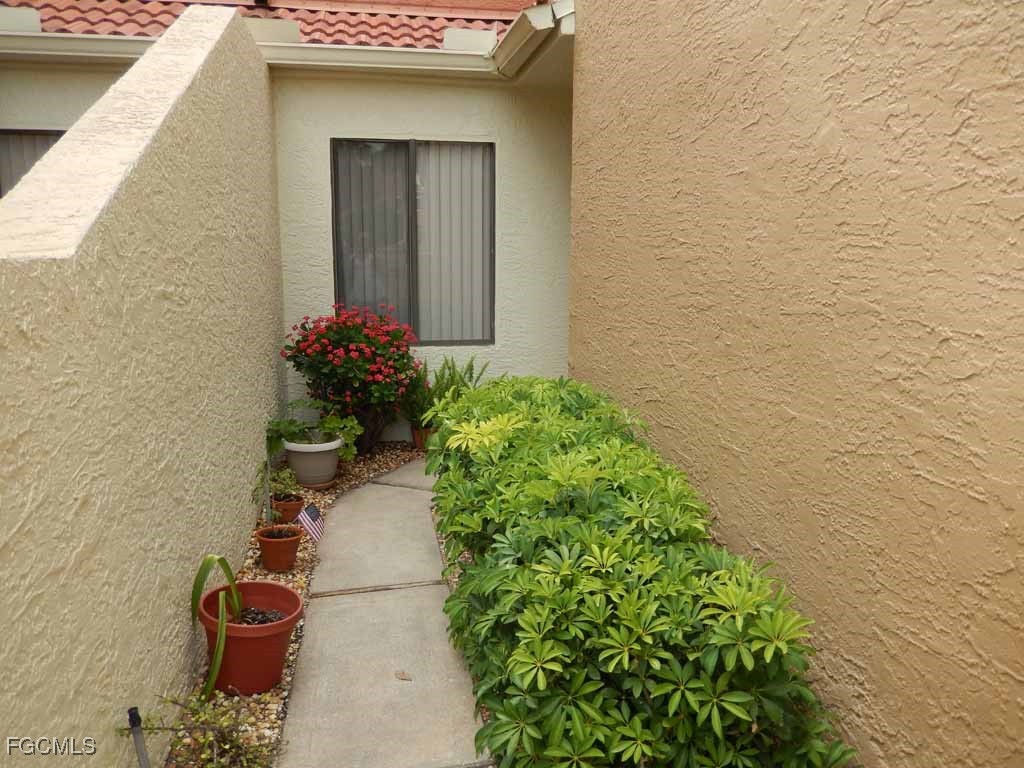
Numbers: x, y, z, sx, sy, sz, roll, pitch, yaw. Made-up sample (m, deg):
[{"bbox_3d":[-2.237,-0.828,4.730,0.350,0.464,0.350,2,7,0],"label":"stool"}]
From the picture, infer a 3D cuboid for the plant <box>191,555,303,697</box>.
[{"bbox_3d":[-0.864,0.781,2.413,0.345,0.400,0.370,-1,9,-10],"label":"plant"}]

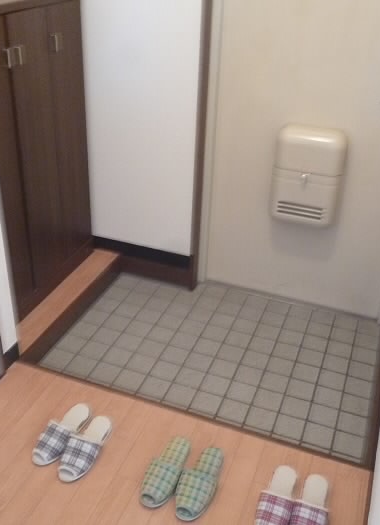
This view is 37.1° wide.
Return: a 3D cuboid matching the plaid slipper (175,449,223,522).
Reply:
[{"bbox_3d":[0.035,0.606,1.601,0.095,0.058,0.257,13,32,17],"label":"plaid slipper"}]

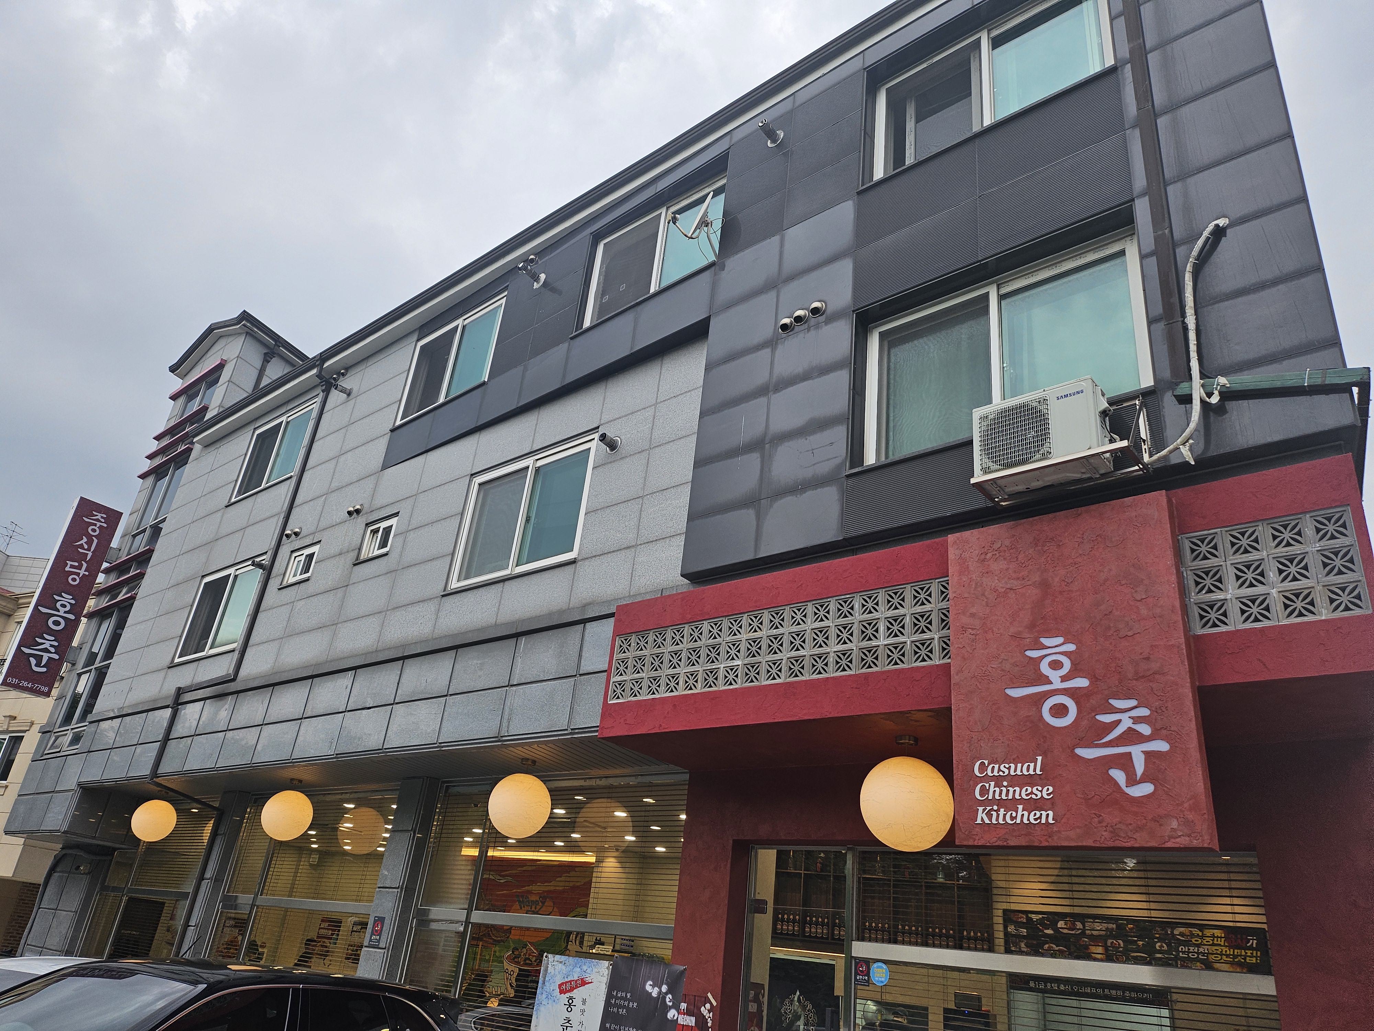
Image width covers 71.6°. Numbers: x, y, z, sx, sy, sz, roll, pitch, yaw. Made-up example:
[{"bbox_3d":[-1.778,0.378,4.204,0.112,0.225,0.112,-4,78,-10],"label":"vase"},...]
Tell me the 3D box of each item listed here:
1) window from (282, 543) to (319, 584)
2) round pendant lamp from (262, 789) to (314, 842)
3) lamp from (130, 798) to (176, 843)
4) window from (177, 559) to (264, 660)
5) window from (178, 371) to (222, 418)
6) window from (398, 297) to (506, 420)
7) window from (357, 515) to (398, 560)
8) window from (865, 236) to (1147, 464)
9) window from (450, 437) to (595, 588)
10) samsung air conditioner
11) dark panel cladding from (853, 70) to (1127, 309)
[{"bbox_3d":[-5.496,0.739,13.712,0.829,0.495,0.110,-15,-33,38],"label":"window"},{"bbox_3d":[-4.980,3.740,11.882,0.610,0.610,0.610,-15,-33,38],"label":"round pendant lamp"},{"bbox_3d":[-7.993,4.587,14.316,0.610,0.610,0.610,-15,-33,38],"label":"lamp"},{"bbox_3d":[-7.315,1.546,15.021,2.215,1.508,0.130,-15,-33,38],"label":"window"},{"bbox_3d":[-10.364,-2.410,20.277,1.861,0.945,0.130,-15,-33,38],"label":"window"},{"bbox_3d":[-3.220,-2.059,13.160,2.054,1.473,0.130,-15,-33,38],"label":"window"},{"bbox_3d":[-3.981,0.328,12.479,0.725,0.501,0.110,-15,-33,38],"label":"window"},{"bbox_3d":[2.344,-1.121,7.192,2.204,1.513,0.130,-15,-33,38],"label":"window"},{"bbox_3d":[-1.783,0.030,10.531,2.135,1.450,0.130,-15,-33,38],"label":"window"},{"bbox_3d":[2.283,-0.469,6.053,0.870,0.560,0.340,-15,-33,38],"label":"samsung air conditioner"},{"bbox_3d":[2.348,-2.516,7.595,2.243,1.322,0.120,-15,-33,38],"label":"dark panel cladding"}]

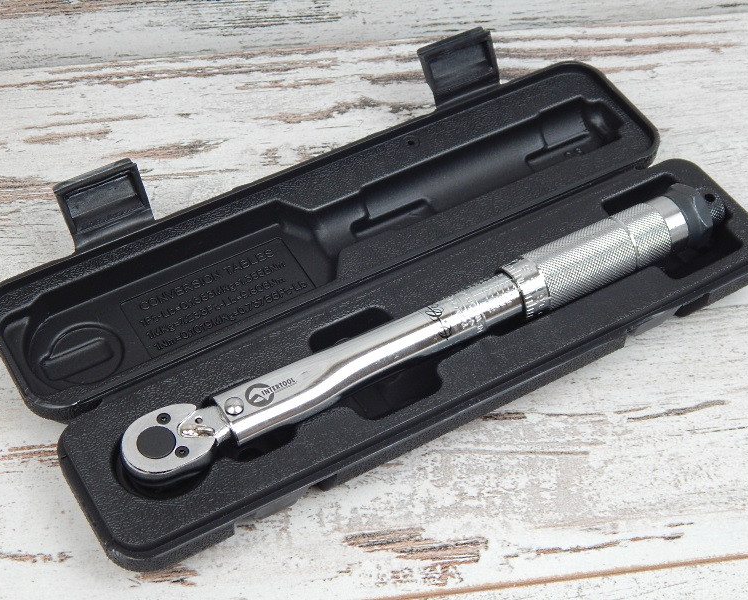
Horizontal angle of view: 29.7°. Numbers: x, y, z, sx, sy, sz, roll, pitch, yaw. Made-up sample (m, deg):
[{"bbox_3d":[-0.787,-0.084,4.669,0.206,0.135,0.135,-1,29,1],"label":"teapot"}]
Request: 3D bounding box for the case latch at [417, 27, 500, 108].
[{"bbox_3d":[0.040,-0.110,0.666,0.035,0.031,0.009,-24,27,-17],"label":"case latch"}]

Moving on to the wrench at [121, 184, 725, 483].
[{"bbox_3d":[0.029,0.012,0.585,0.280,0.030,0.028,-24,55,-17],"label":"wrench"}]

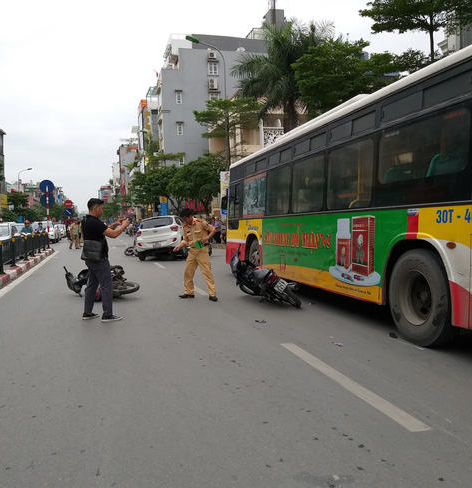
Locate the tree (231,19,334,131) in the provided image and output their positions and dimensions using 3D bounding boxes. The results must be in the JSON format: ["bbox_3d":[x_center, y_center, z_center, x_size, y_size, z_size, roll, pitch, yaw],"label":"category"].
[{"bbox_3d":[2.150,-4.900,22.300,4.700,10.600,4.700,-1,2,0],"label":"tree"}]

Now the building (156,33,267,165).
[{"bbox_3d":[-2.600,-12.400,60.800,14.000,23.000,6.500,-2,2,-16],"label":"building"}]

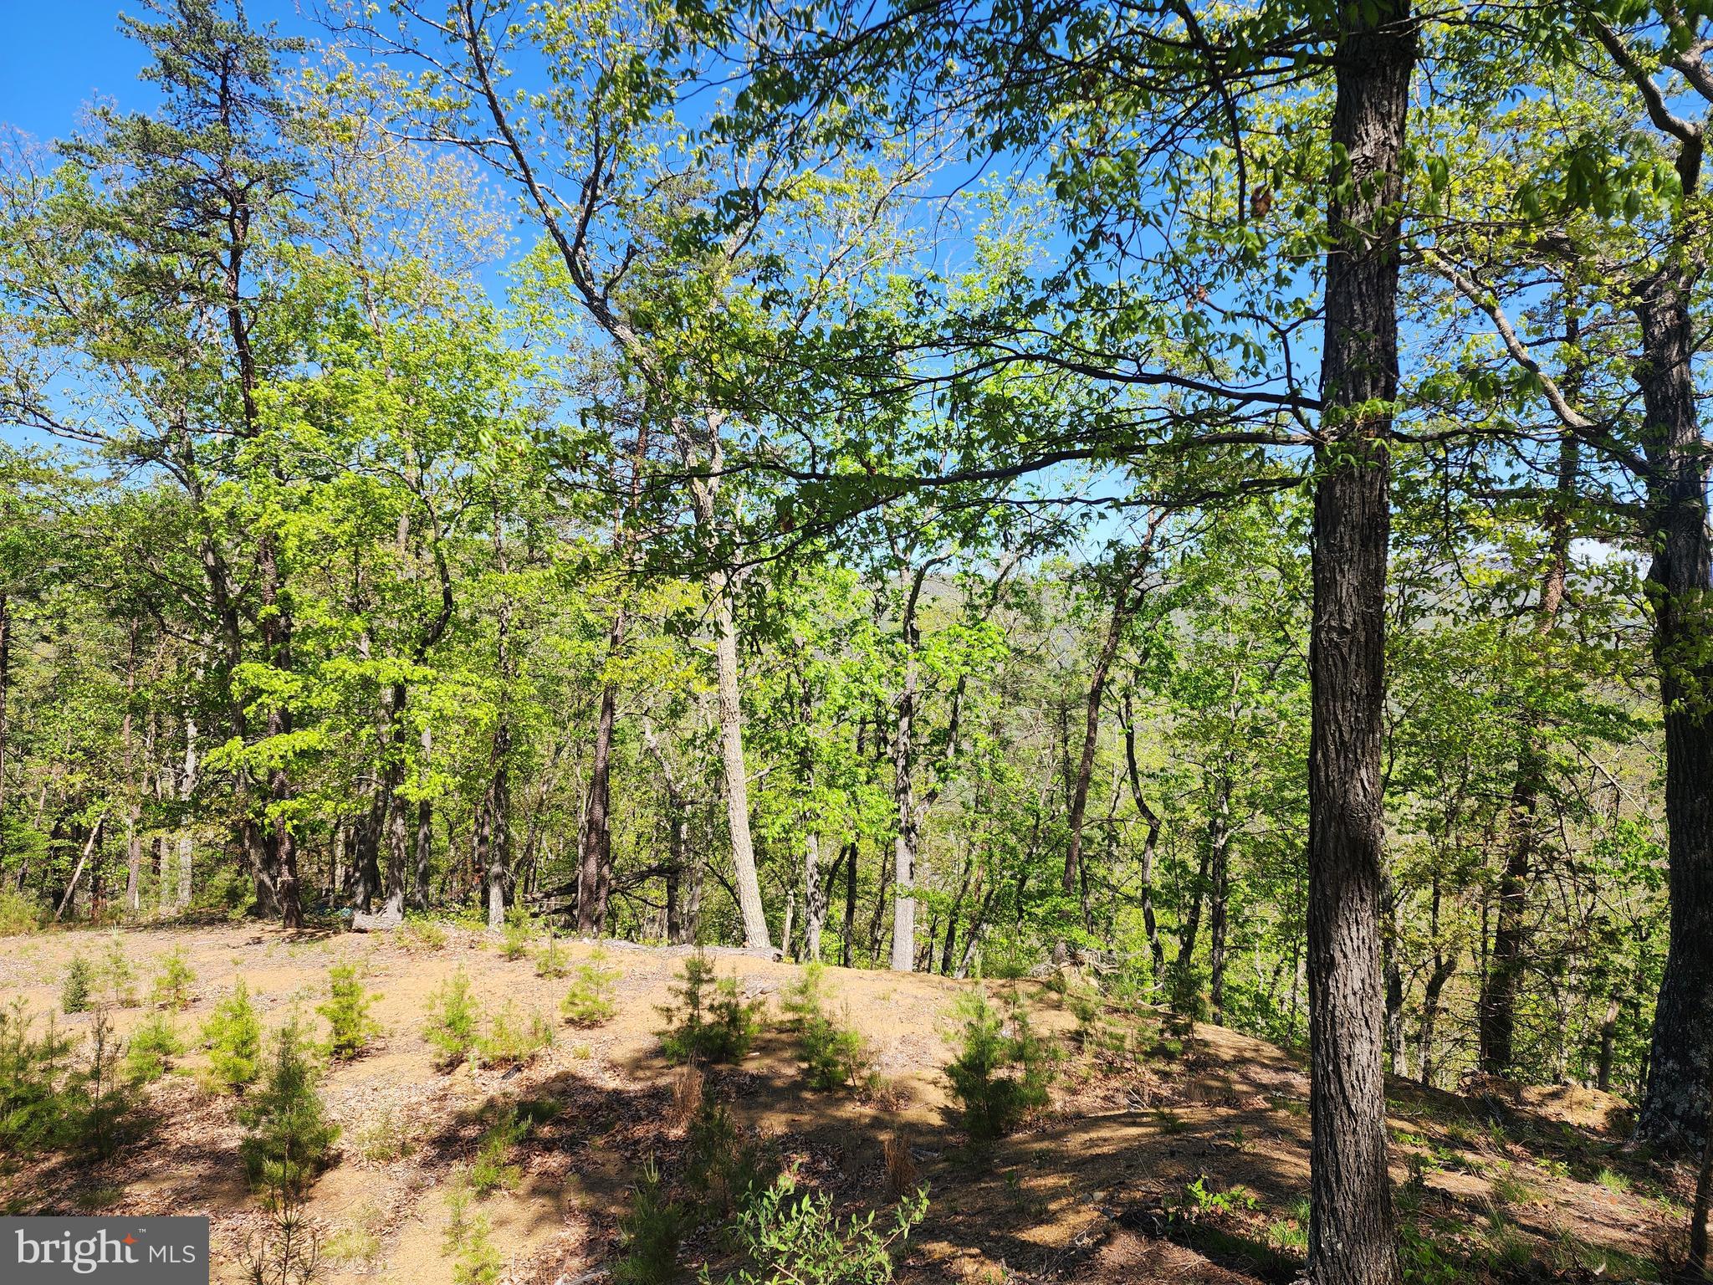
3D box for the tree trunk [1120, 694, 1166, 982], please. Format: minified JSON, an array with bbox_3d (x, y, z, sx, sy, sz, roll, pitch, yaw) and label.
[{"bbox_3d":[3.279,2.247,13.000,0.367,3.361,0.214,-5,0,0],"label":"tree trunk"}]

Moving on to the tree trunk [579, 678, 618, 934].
[{"bbox_3d":[-2.860,1.844,12.800,0.301,2.896,0.286,4,0,0],"label":"tree trunk"}]

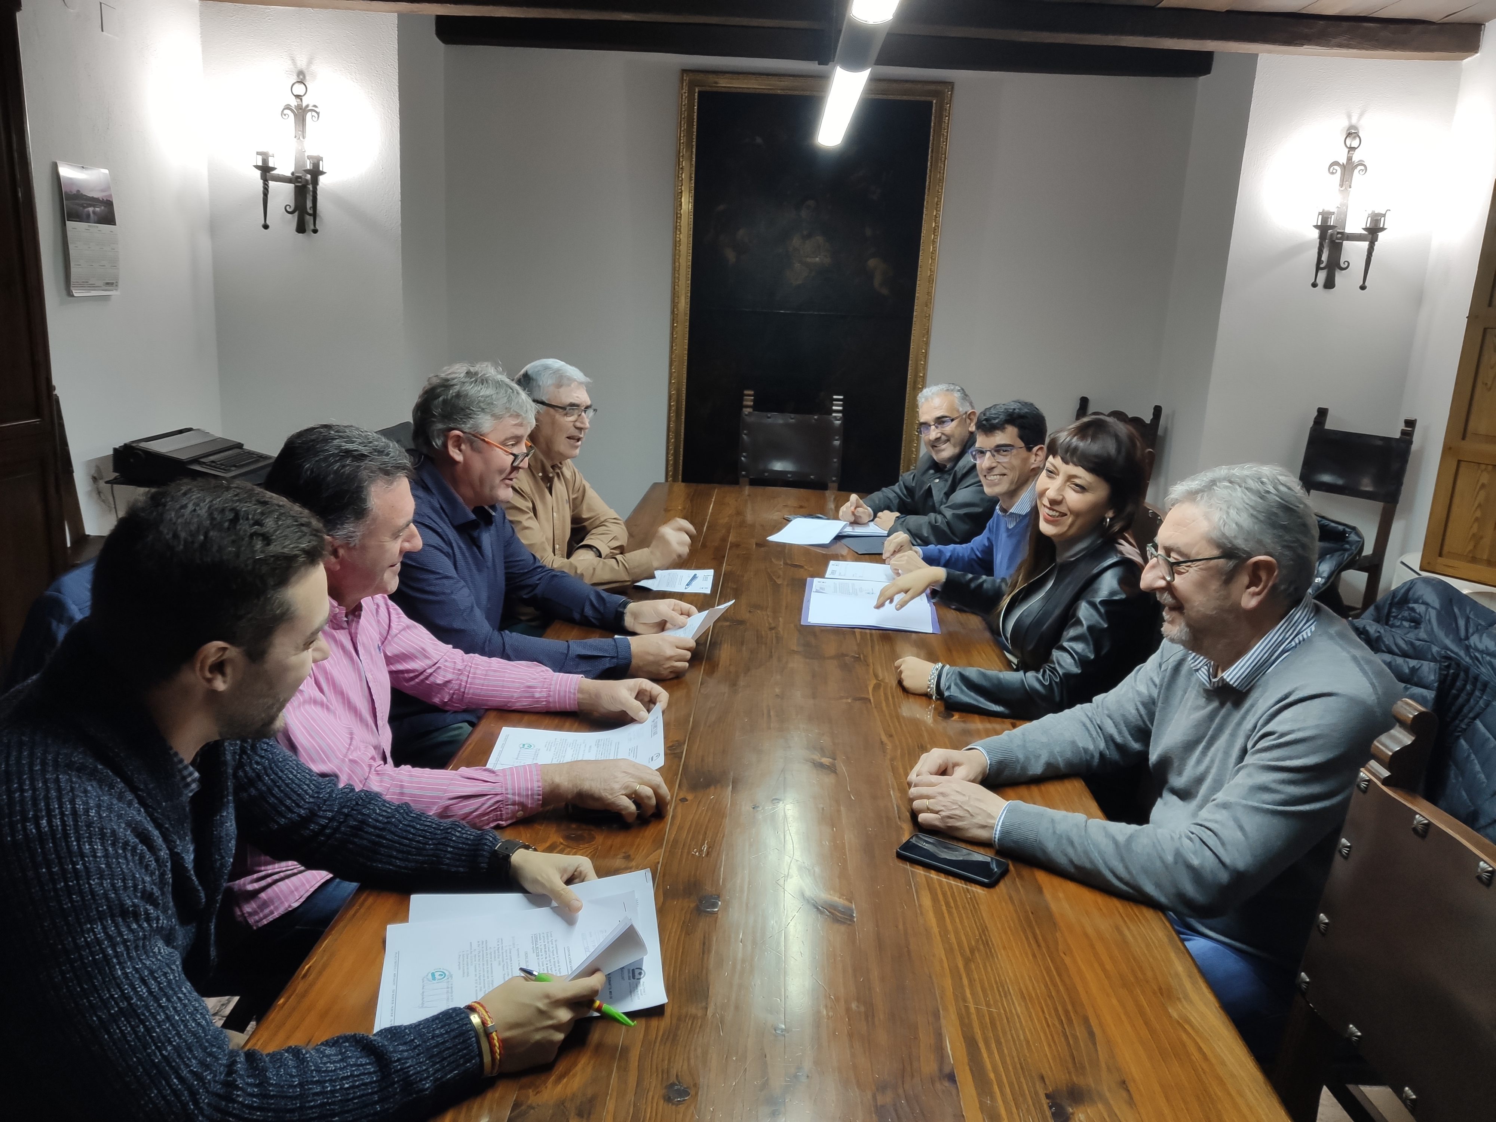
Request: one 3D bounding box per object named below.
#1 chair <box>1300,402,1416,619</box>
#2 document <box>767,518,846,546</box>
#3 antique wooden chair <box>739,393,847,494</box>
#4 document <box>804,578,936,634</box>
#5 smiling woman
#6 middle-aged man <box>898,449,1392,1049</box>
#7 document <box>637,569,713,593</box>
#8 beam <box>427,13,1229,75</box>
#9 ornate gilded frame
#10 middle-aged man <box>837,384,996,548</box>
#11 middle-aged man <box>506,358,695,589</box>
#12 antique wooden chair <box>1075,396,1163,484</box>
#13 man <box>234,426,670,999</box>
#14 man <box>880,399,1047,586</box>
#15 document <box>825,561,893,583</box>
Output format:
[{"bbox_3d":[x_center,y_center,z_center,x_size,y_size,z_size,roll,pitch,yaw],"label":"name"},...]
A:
[{"bbox_3d":[2.769,-0.123,5.562,0.480,1.120,0.470,-9,18,-43],"label":"chair"},{"bbox_3d":[0.208,-0.100,3.881,0.205,0.020,0.300,6,13,14],"label":"document"},{"bbox_3d":[0.155,-0.155,5.133,0.465,1.120,0.480,3,13,-1],"label":"antique wooden chair"},{"bbox_3d":[0.316,0.106,3.056,0.320,0.012,0.460,3,13,0],"label":"document"},{"bbox_3d":[0.617,0.341,2.483,0.660,1.345,0.570,-1,14,-18],"label":"smiling woman"},{"bbox_3d":[0.522,0.521,1.665,0.670,1.355,0.560,1,13,-7],"label":"middle-aged man"},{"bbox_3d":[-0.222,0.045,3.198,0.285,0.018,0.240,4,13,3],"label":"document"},{"bbox_3d":[0.355,-2.449,5.532,3.650,0.150,0.180,3,13,2],"label":"beam"},{"bbox_3d":[0.311,-1.410,6.537,1.471,2.451,0.080,3,13,1],"label":"ornate gilded frame"},{"bbox_3d":[0.657,0.063,3.783,0.660,1.300,0.560,-4,15,-28],"label":"middle-aged man"},{"bbox_3d":[-0.513,0.146,3.059,0.680,1.347,0.560,7,14,18],"label":"middle-aged man"},{"bbox_3d":[1.805,-0.276,6.110,0.480,1.080,0.480,15,18,43],"label":"antique wooden chair"},{"bbox_3d":[-0.511,0.429,1.882,0.700,1.330,0.560,3,13,1],"label":"man"},{"bbox_3d":[0.681,0.183,3.276,0.660,1.300,0.550,-2,14,-22],"label":"man"},{"bbox_3d":[0.375,0.031,3.333,0.297,0.006,0.210,3,13,1],"label":"document"}]

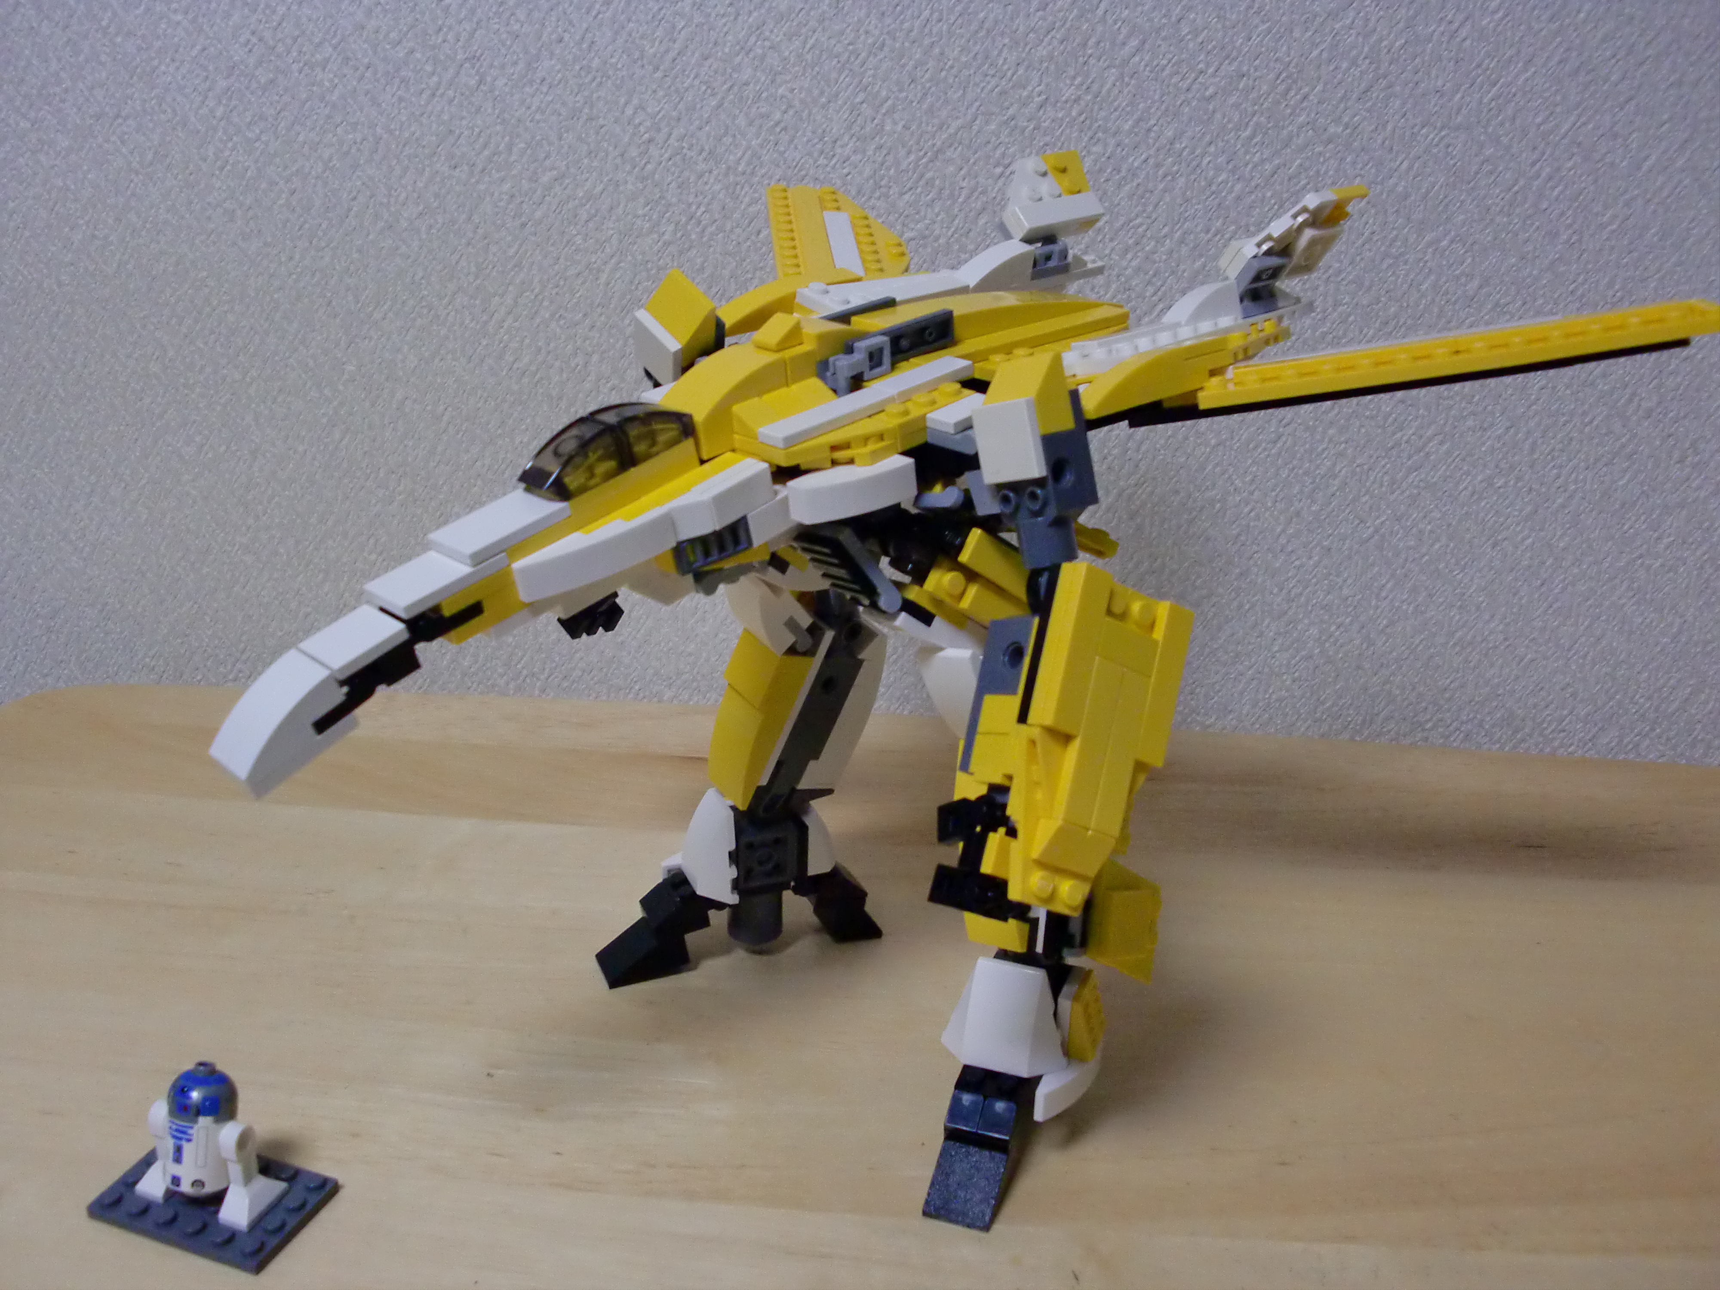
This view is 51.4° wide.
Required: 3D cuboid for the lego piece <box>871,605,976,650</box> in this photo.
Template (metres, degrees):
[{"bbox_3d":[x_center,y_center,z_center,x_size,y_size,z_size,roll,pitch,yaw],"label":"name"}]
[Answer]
[{"bbox_3d":[0.015,-0.004,0.403,0.028,0.004,0.009,25,66,28],"label":"lego piece"}]

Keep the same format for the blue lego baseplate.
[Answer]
[{"bbox_3d":[-0.156,0.133,0.432,0.048,0.005,0.032,12,25,16],"label":"blue lego baseplate"}]

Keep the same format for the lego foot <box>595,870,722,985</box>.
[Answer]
[{"bbox_3d":[-0.060,0.084,0.530,0.034,0.020,0.016,-9,26,-26],"label":"lego foot"}]

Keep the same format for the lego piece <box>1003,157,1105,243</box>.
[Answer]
[{"bbox_3d":[0.054,-0.125,0.500,0.029,0.020,0.007,-18,-8,-38],"label":"lego piece"}]

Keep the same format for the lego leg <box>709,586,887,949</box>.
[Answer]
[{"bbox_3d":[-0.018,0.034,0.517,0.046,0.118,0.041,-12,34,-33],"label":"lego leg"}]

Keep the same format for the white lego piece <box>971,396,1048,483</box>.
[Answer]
[{"bbox_3d":[0.031,-0.042,0.369,0.003,0.016,0.016,-18,10,-39],"label":"white lego piece"}]

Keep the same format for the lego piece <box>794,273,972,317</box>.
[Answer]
[{"bbox_3d":[0.006,-0.088,0.446,0.046,0.005,0.017,-21,44,-40],"label":"lego piece"}]

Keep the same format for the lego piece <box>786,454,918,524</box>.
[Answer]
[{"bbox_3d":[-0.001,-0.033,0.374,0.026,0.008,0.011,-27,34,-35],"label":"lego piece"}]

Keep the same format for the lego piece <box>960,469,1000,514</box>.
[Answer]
[{"bbox_3d":[0.030,-0.033,0.383,0.009,0.010,0.008,-18,10,-39],"label":"lego piece"}]

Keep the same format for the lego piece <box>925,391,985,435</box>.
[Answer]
[{"bbox_3d":[0.023,-0.050,0.385,0.016,0.003,0.008,-27,34,-35],"label":"lego piece"}]

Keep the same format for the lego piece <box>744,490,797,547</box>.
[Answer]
[{"bbox_3d":[-0.019,-0.029,0.388,0.016,0.008,0.006,-33,36,-31],"label":"lego piece"}]

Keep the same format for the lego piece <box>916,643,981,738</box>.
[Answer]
[{"bbox_3d":[0.023,0.011,0.413,0.018,0.022,0.009,-5,22,-43],"label":"lego piece"}]

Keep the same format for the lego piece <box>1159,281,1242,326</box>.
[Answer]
[{"bbox_3d":[0.082,-0.082,0.438,0.024,0.010,0.008,-18,11,-38],"label":"lego piece"}]

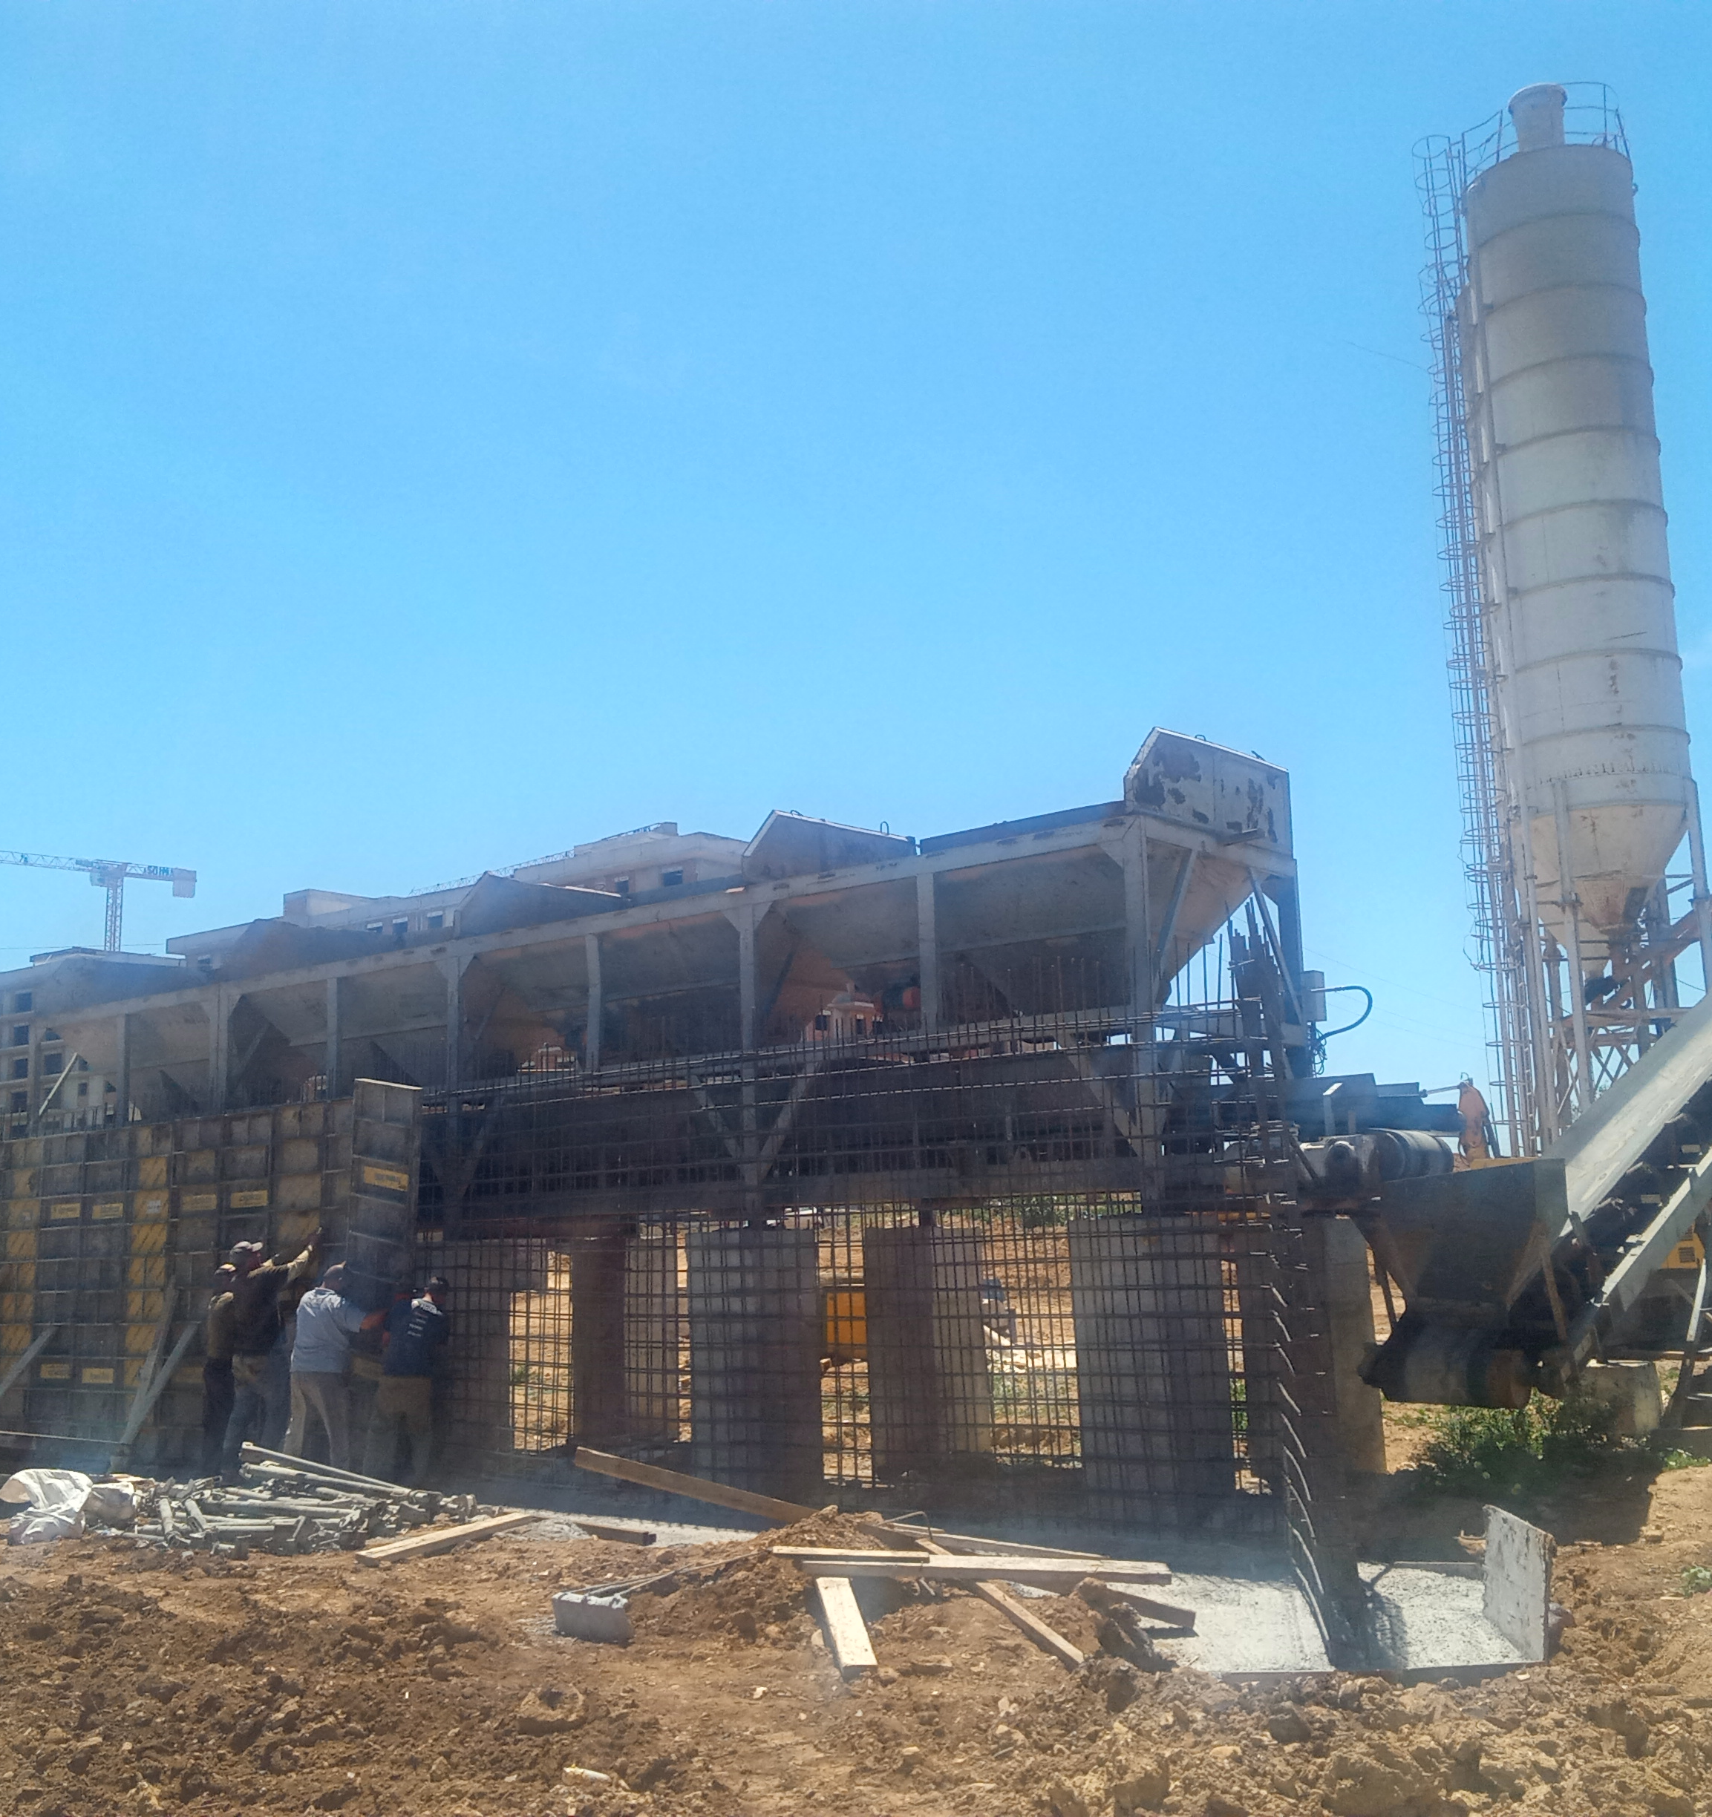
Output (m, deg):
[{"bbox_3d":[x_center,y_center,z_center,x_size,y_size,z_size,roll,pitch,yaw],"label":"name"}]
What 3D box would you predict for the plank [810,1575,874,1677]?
[{"bbox_3d":[-0.036,2.821,7.743,0.130,0.040,0.823,-1,4,-8],"label":"plank"}]

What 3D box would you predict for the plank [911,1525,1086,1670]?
[{"bbox_3d":[0.608,3.115,8.963,0.090,0.060,2.934,0,-9,-9],"label":"plank"}]

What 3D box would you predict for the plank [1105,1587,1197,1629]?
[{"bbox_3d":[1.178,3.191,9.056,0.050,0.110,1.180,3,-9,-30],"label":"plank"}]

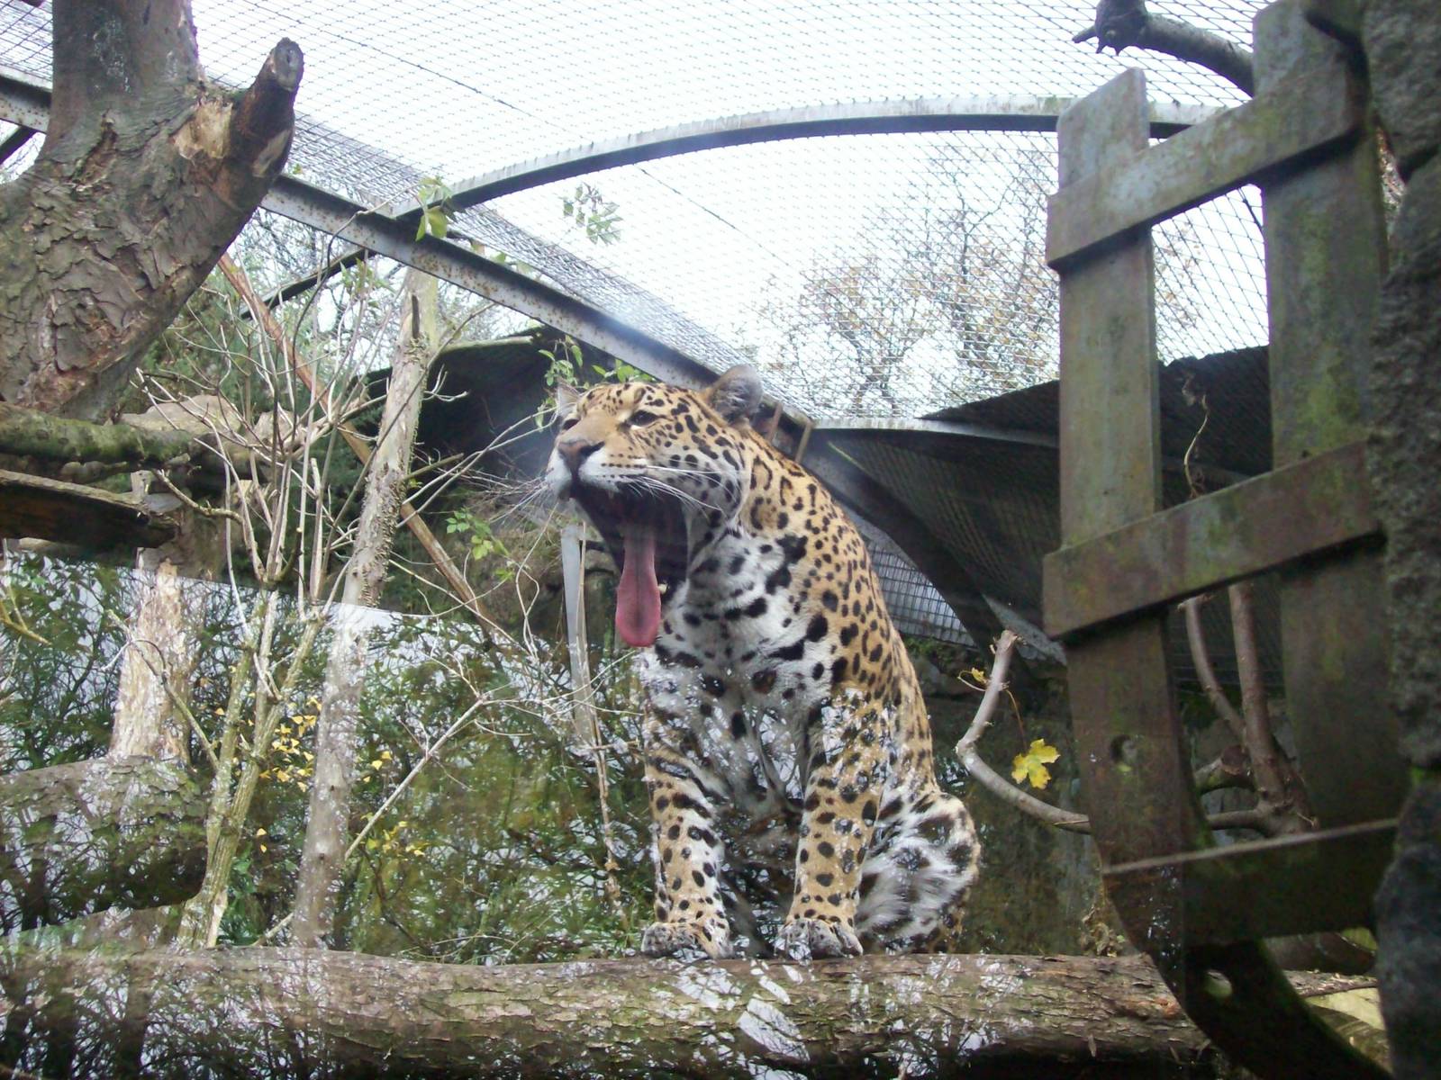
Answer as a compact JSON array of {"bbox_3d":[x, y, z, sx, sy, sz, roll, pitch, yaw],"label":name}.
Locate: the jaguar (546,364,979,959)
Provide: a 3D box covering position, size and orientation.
[{"bbox_3d":[0.080,0.180,2.800,0.430,0.850,0.680,-6,-14,27],"label":"jaguar"}]

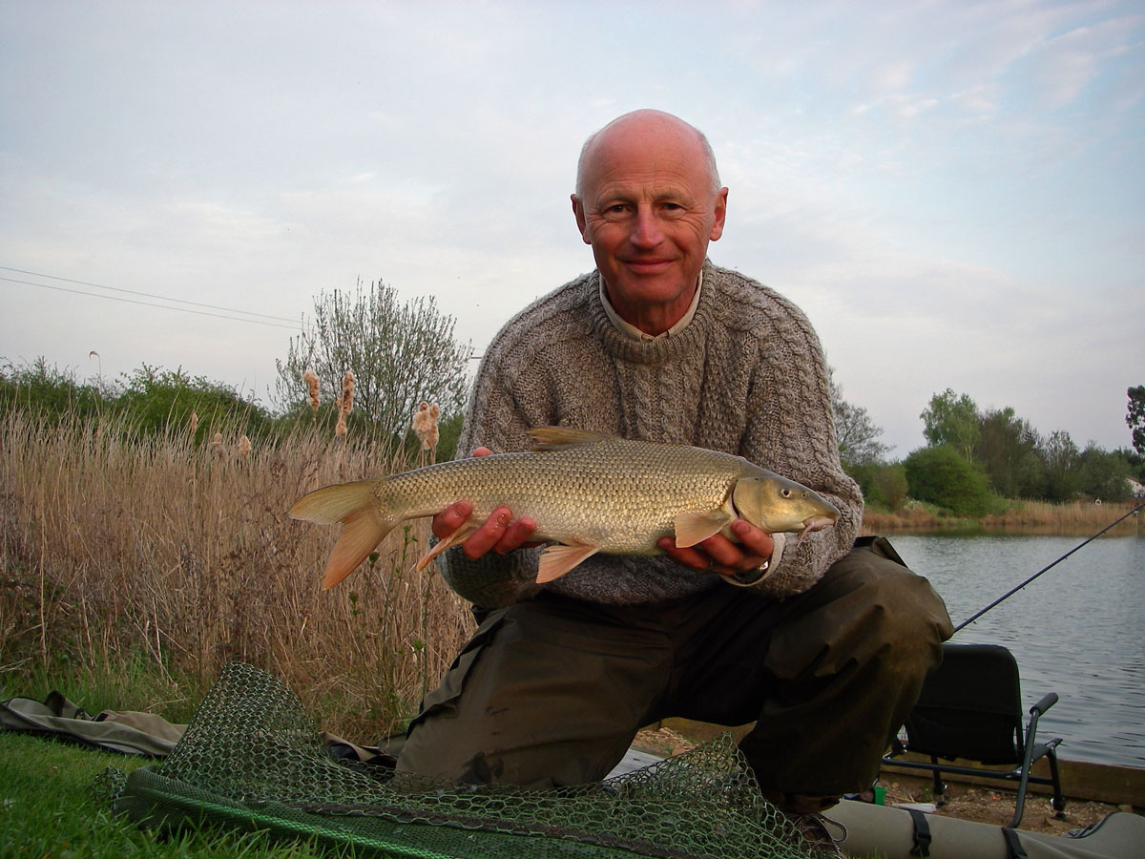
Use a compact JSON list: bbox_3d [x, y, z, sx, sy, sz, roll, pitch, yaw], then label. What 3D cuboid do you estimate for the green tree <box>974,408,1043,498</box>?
[{"bbox_3d":[37.345,2.249,108.100,6.070,8.360,6.070,-1,-4,19],"label":"green tree"}]

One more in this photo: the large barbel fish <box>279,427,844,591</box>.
[{"bbox_3d":[-0.007,0.081,1.280,0.550,0.160,0.100,-2,-3,4],"label":"large barbel fish"}]

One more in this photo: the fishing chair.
[{"bbox_3d":[1.585,1.157,4.952,0.580,0.680,0.640,-2,-4,28],"label":"fishing chair"}]

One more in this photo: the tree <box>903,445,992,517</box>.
[{"bbox_3d":[29.948,4.052,99.957,7.290,5.920,6.920,-1,-4,17],"label":"tree"}]

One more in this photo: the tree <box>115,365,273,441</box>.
[{"bbox_3d":[-6.005,0.363,20.022,2.550,2.780,2.420,1,-4,-17],"label":"tree"}]

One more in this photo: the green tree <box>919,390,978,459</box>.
[{"bbox_3d":[32.507,1.431,108.156,5.580,10.000,5.580,-1,-4,17],"label":"green tree"}]

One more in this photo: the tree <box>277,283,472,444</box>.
[{"bbox_3d":[-3.515,-0.325,22.074,3.440,4.610,3.440,1,-4,-9],"label":"tree"}]

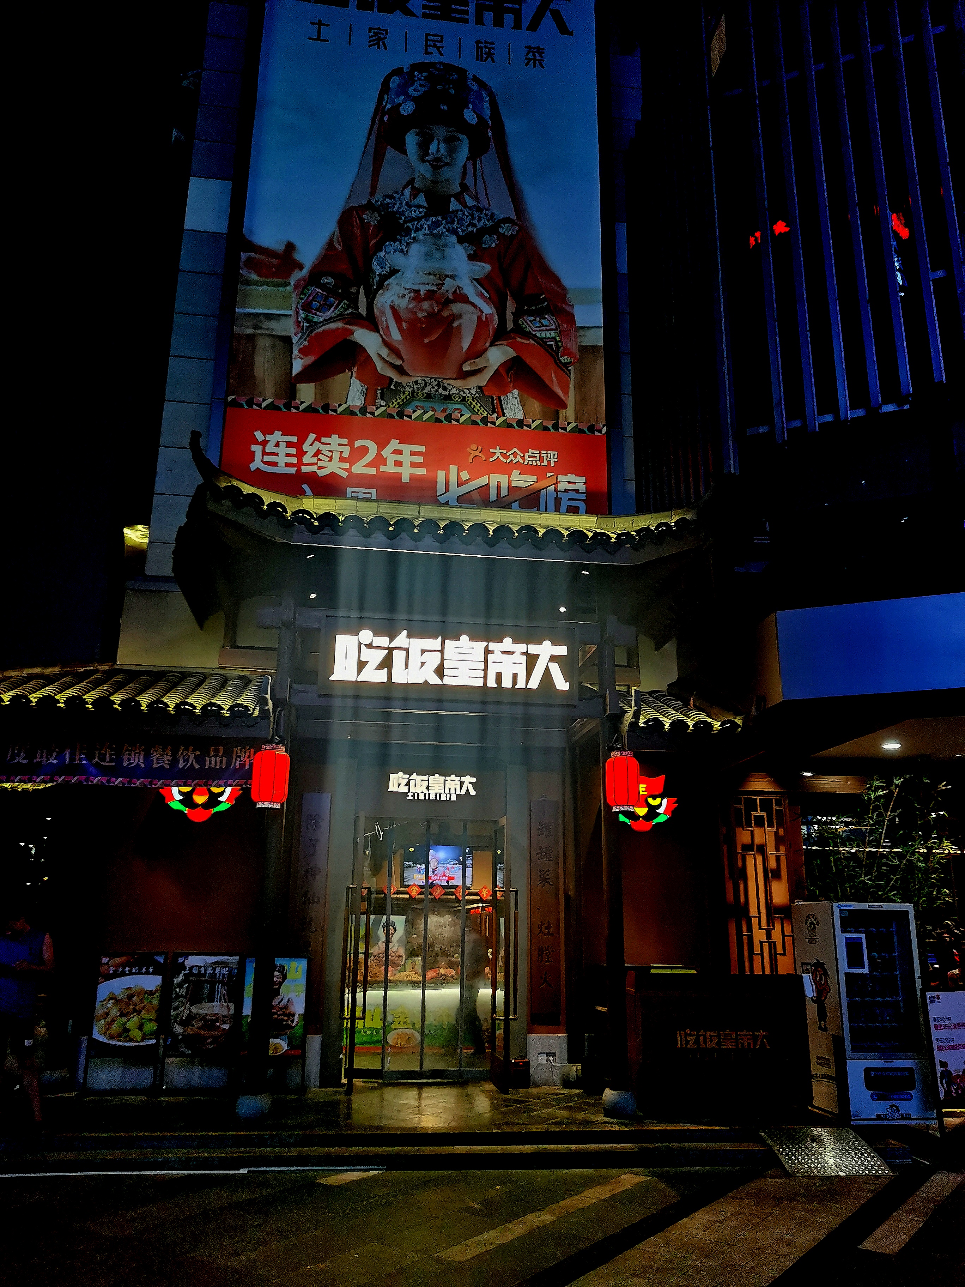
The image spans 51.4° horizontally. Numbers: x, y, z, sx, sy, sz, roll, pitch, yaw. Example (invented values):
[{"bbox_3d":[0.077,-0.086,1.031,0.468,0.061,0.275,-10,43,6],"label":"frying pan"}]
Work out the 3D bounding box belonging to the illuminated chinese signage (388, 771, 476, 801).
[{"bbox_3d":[-0.600,1.694,11.870,1.060,0.320,0.070,3,-16,-7],"label":"illuminated chinese signage"}]

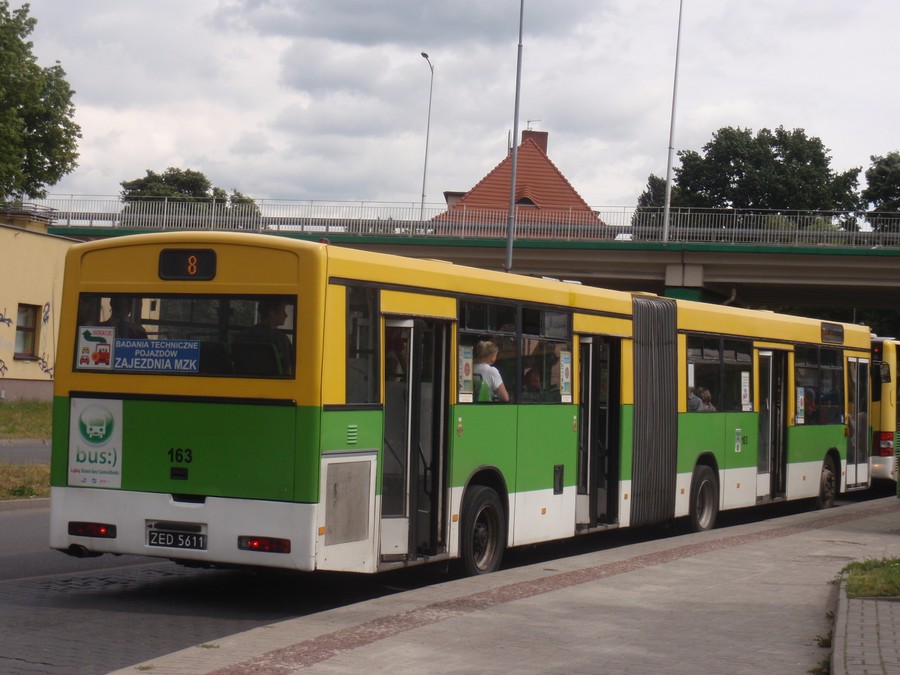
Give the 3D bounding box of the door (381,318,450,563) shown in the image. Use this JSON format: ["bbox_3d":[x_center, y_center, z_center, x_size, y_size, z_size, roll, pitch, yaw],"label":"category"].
[{"bbox_3d":[-0.328,0.847,15.283,0.120,1.989,1.234,1,-1,25],"label":"door"}]

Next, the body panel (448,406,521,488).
[{"bbox_3d":[0.281,1.016,16.462,0.045,0.819,1.518,1,-1,26],"label":"body panel"}]

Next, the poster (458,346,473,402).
[{"bbox_3d":[0.131,0.324,16.107,0.020,0.497,0.286,1,-1,25],"label":"poster"}]

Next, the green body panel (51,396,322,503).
[{"bbox_3d":[-2.121,0.858,14.233,2.472,0.735,0.101,1,-1,26],"label":"green body panel"}]

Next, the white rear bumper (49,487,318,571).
[{"bbox_3d":[-2.140,1.483,14.219,2.472,0.523,0.121,1,-1,26],"label":"white rear bumper"}]

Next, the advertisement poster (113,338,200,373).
[{"bbox_3d":[-2.308,0.141,14.326,0.804,0.241,0.010,1,-1,26],"label":"advertisement poster"}]

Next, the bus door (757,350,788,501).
[{"bbox_3d":[4.313,1.177,24.594,0.120,1.983,1.293,1,-1,28],"label":"bus door"}]

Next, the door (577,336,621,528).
[{"bbox_3d":[1.520,0.984,19.163,0.120,1.978,1.218,1,-1,25],"label":"door"}]

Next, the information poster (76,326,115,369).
[{"bbox_3d":[-2.834,0.084,14.580,0.347,0.331,0.010,1,-1,26],"label":"information poster"}]

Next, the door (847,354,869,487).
[{"bbox_3d":[6.325,1.324,28.369,0.100,2.001,1.241,1,-1,28],"label":"door"}]

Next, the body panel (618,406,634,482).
[{"bbox_3d":[1.914,1.151,19.902,0.040,0.829,0.395,1,-1,25],"label":"body panel"}]

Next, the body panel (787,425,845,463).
[{"bbox_3d":[5.422,1.573,26.931,0.045,0.536,3.166,1,-2,27],"label":"body panel"}]

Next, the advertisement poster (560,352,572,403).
[{"bbox_3d":[1.159,0.398,18.267,0.010,0.506,0.301,1,-1,26],"label":"advertisement poster"}]

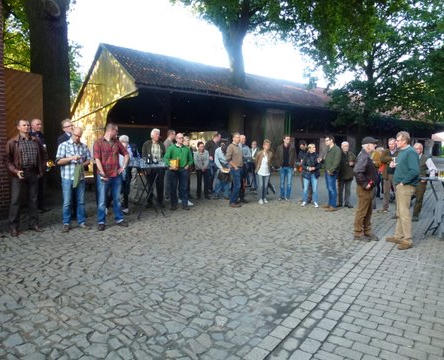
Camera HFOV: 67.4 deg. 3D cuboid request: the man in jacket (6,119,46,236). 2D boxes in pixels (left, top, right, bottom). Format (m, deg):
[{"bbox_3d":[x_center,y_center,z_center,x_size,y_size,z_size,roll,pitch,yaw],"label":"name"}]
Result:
[{"bbox_3d":[-3.060,-0.050,5.200,0.380,1.800,0.570,3,6,40],"label":"man in jacket"}]

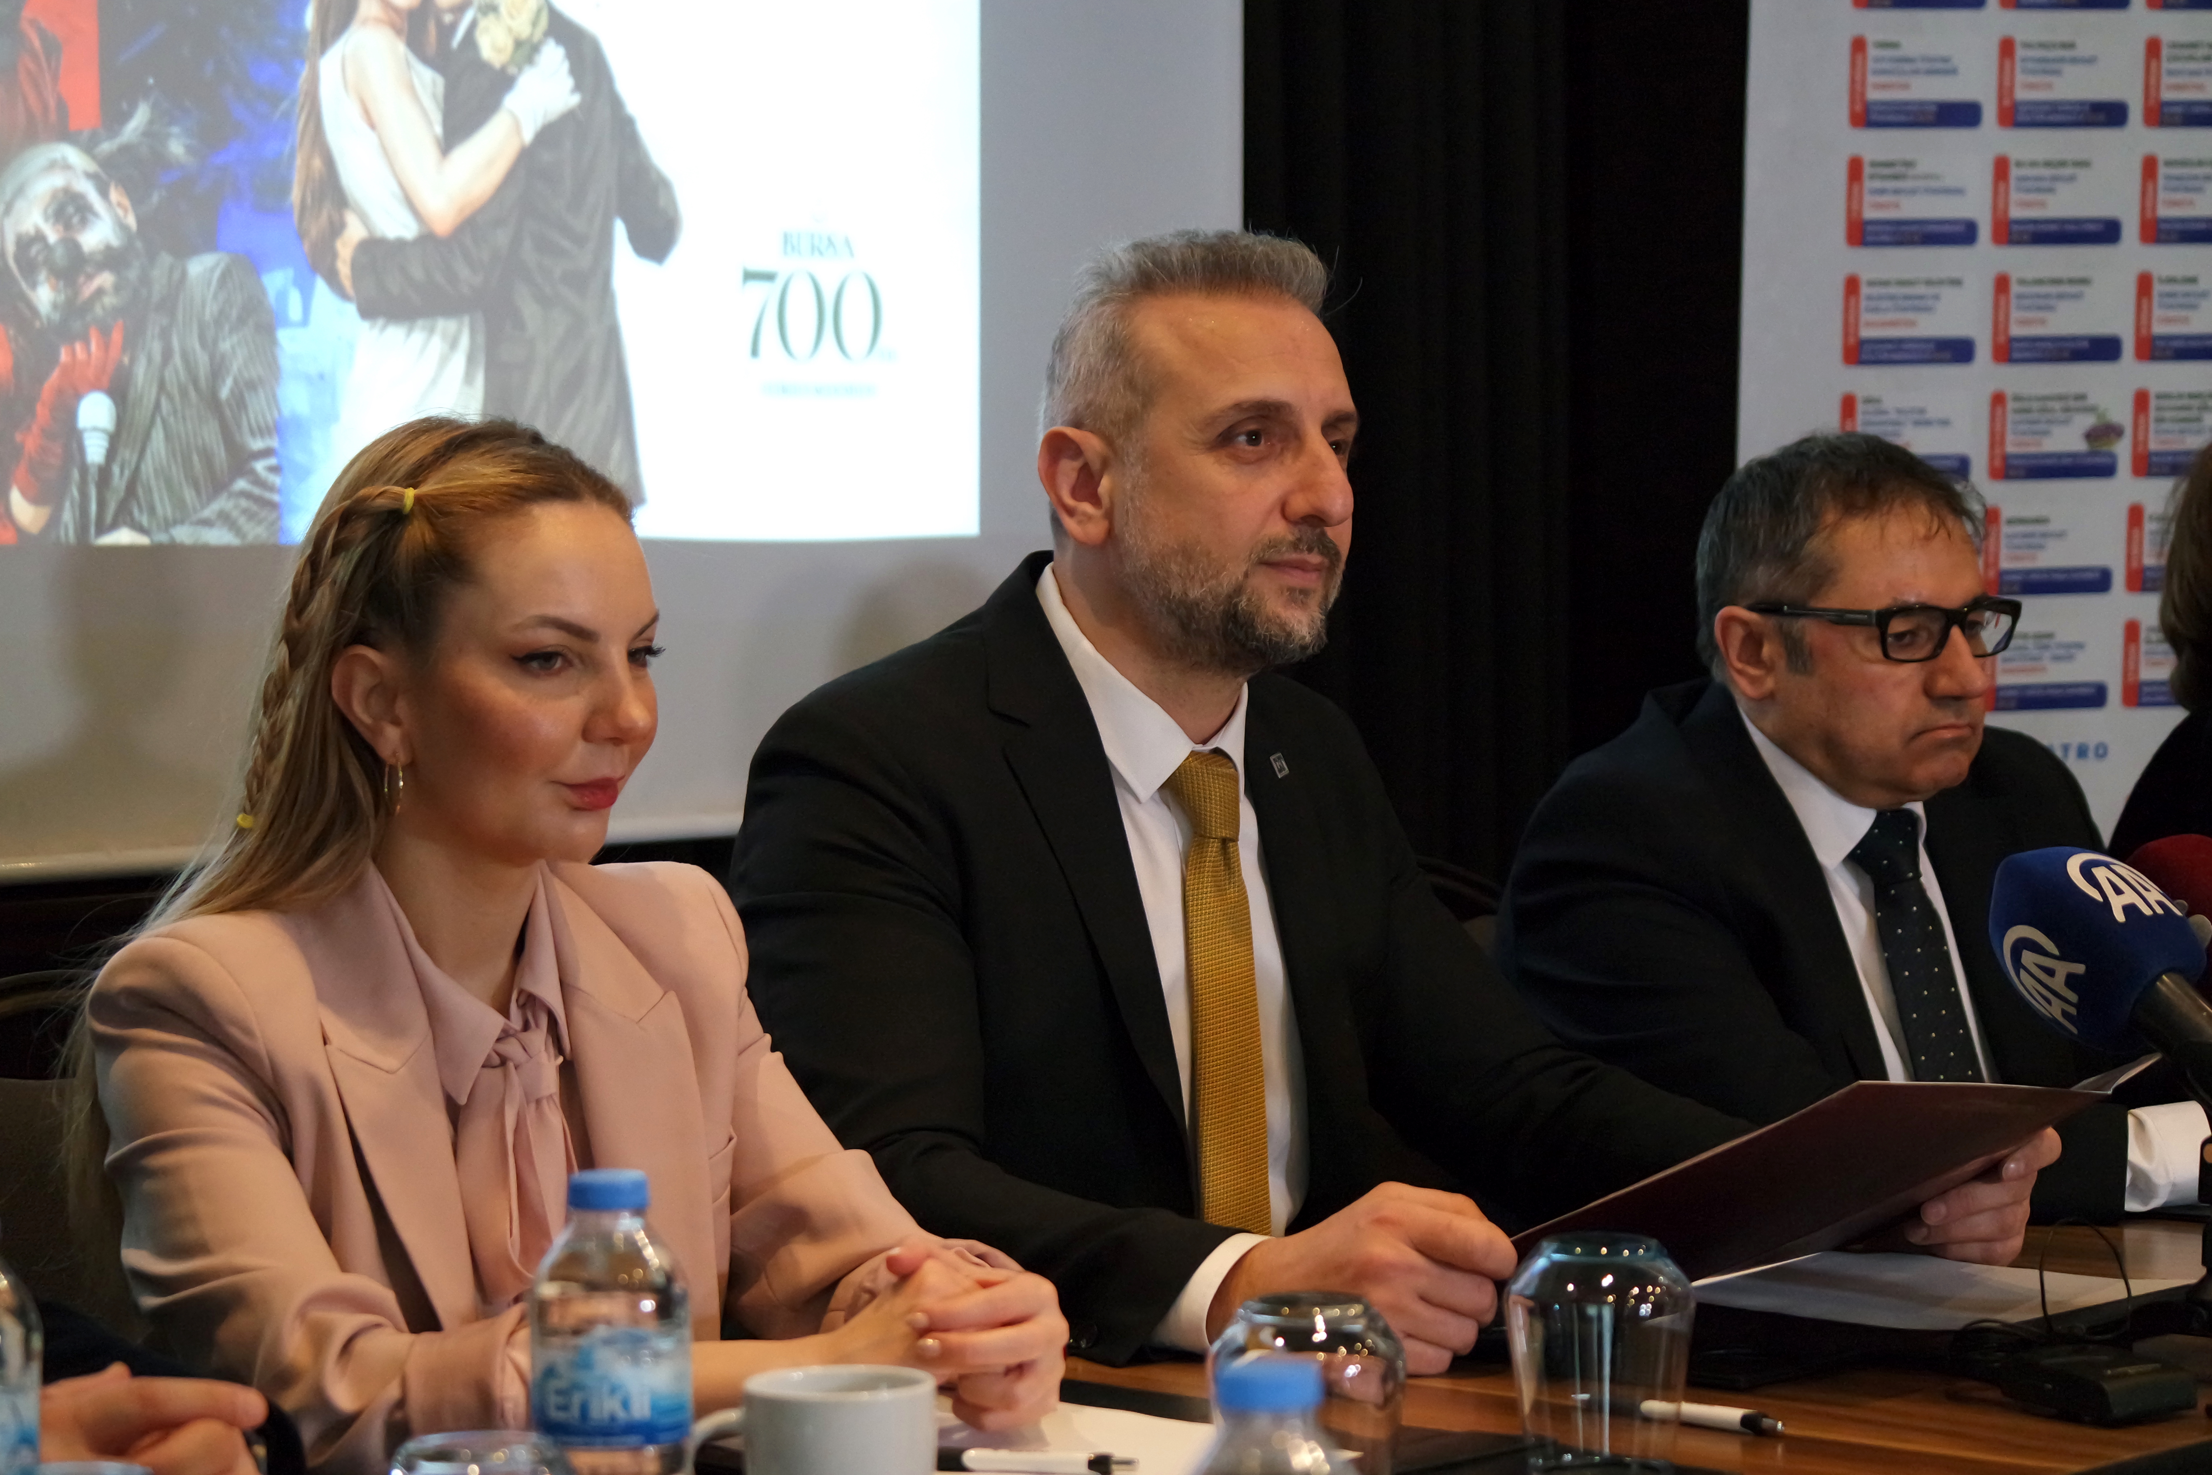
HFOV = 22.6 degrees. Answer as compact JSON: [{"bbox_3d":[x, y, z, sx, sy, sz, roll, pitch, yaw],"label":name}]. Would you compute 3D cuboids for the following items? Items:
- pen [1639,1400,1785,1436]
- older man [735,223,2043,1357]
[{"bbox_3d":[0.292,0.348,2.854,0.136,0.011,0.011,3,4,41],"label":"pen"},{"bbox_3d":[0.167,0.392,3.161,0.680,1.360,0.740,3,4,45],"label":"older man"}]

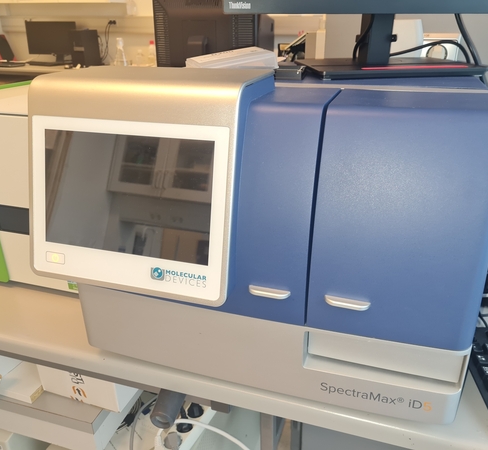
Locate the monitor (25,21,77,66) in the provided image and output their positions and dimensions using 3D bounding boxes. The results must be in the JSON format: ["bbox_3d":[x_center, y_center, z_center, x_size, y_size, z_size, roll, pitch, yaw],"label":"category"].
[{"bbox_3d":[-1.905,-1.808,4.513,0.535,0.420,0.190,4,23,8],"label":"monitor"}]

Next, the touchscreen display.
[{"bbox_3d":[-0.136,-0.036,0.530,0.217,0.136,0.020,7,11,16],"label":"touchscreen display"}]

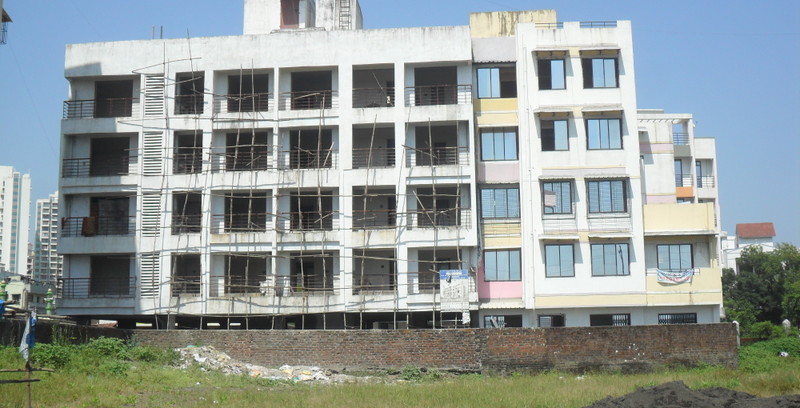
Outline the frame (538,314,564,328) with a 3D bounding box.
[{"bbox_3d":[7.047,5.740,47.038,1.246,1.200,0.120,-1,-9,3],"label":"frame"}]

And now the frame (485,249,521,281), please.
[{"bbox_3d":[4.893,2.896,48.074,1.759,1.538,0.150,-1,-8,4],"label":"frame"}]

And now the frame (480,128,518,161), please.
[{"bbox_3d":[4.802,-2.860,48.884,1.808,1.614,0.150,-1,-8,4],"label":"frame"}]

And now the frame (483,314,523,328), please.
[{"bbox_3d":[4.814,5.772,47.158,1.751,1.200,0.120,-1,-9,3],"label":"frame"}]

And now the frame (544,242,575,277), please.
[{"bbox_3d":[7.403,2.633,46.979,1.304,1.527,0.150,-1,-8,4],"label":"frame"}]

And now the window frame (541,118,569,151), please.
[{"bbox_3d":[7.298,-3.215,47.803,1.281,1.494,0.150,-1,-8,4],"label":"window frame"}]

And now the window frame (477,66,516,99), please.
[{"bbox_3d":[4.742,-5.867,49.308,1.882,1.542,0.150,-1,-8,4],"label":"window frame"}]

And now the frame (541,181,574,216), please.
[{"bbox_3d":[7.322,-0.260,47.179,1.294,1.548,0.120,-1,-9,3],"label":"frame"}]

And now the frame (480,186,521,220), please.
[{"bbox_3d":[4.806,0.000,48.484,1.869,1.492,0.150,-1,-8,4],"label":"frame"}]

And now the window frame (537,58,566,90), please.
[{"bbox_3d":[7.212,-6.112,48.130,1.268,1.521,0.120,-1,-9,3],"label":"window frame"}]

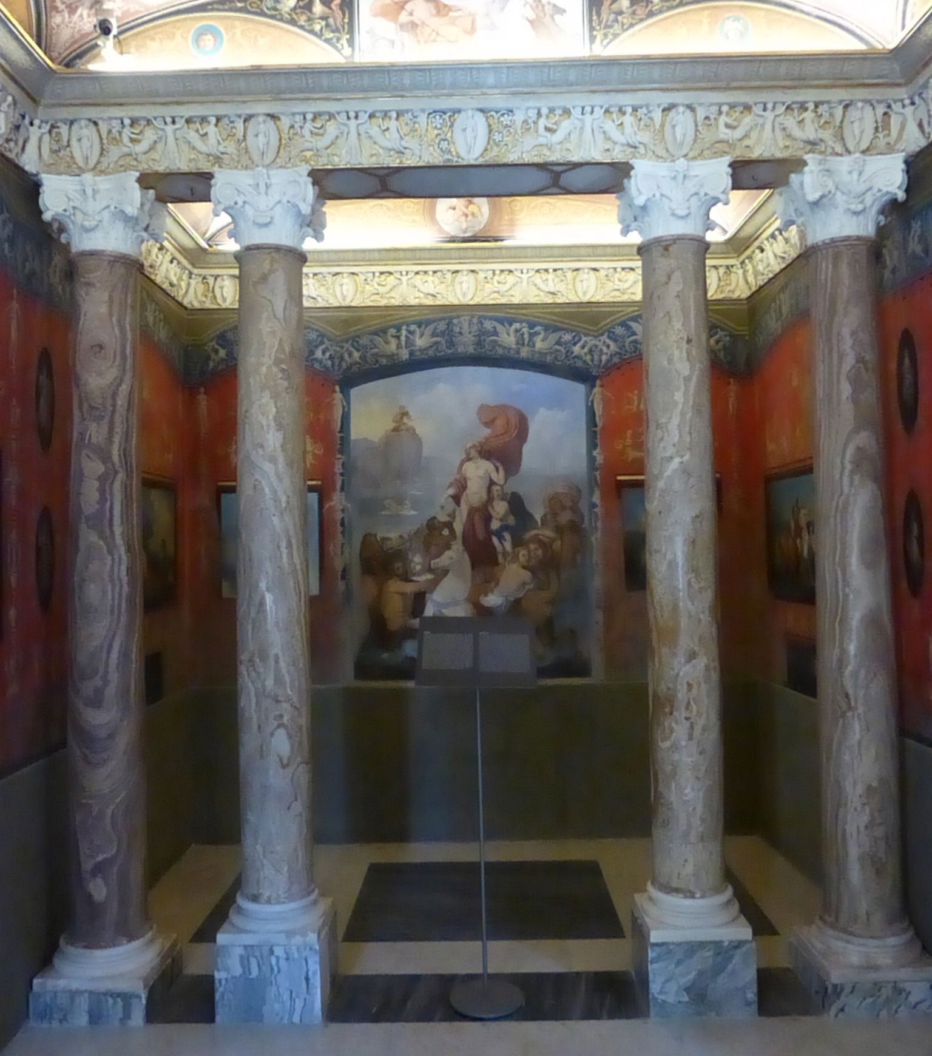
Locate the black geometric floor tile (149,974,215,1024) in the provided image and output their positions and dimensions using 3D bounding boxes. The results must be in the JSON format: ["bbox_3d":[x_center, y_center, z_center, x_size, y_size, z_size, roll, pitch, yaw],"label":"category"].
[{"bbox_3d":[-0.971,1.698,3.235,0.231,0.012,0.346,-1,-1,0],"label":"black geometric floor tile"}]

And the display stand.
[{"bbox_3d":[0.048,1.005,3.231,0.423,1.354,0.280,-1,-1,0],"label":"display stand"}]

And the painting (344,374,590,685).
[{"bbox_3d":[0.026,-0.034,4.981,1.332,1.737,0.050,-1,-1,0],"label":"painting"}]

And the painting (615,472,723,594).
[{"bbox_3d":[1.115,0.026,4.932,0.581,0.657,0.060,-1,1,0],"label":"painting"}]

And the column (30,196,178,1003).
[{"bbox_3d":[-1.311,0.232,3.300,0.402,2.944,0.395,-1,-1,0],"label":"column"}]

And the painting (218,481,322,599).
[{"bbox_3d":[-1.081,0.066,4.947,0.564,0.643,0.060,-1,1,0],"label":"painting"}]

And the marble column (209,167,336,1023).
[{"bbox_3d":[-0.692,0.217,3.271,0.371,2.953,0.346,-1,-1,0],"label":"marble column"}]

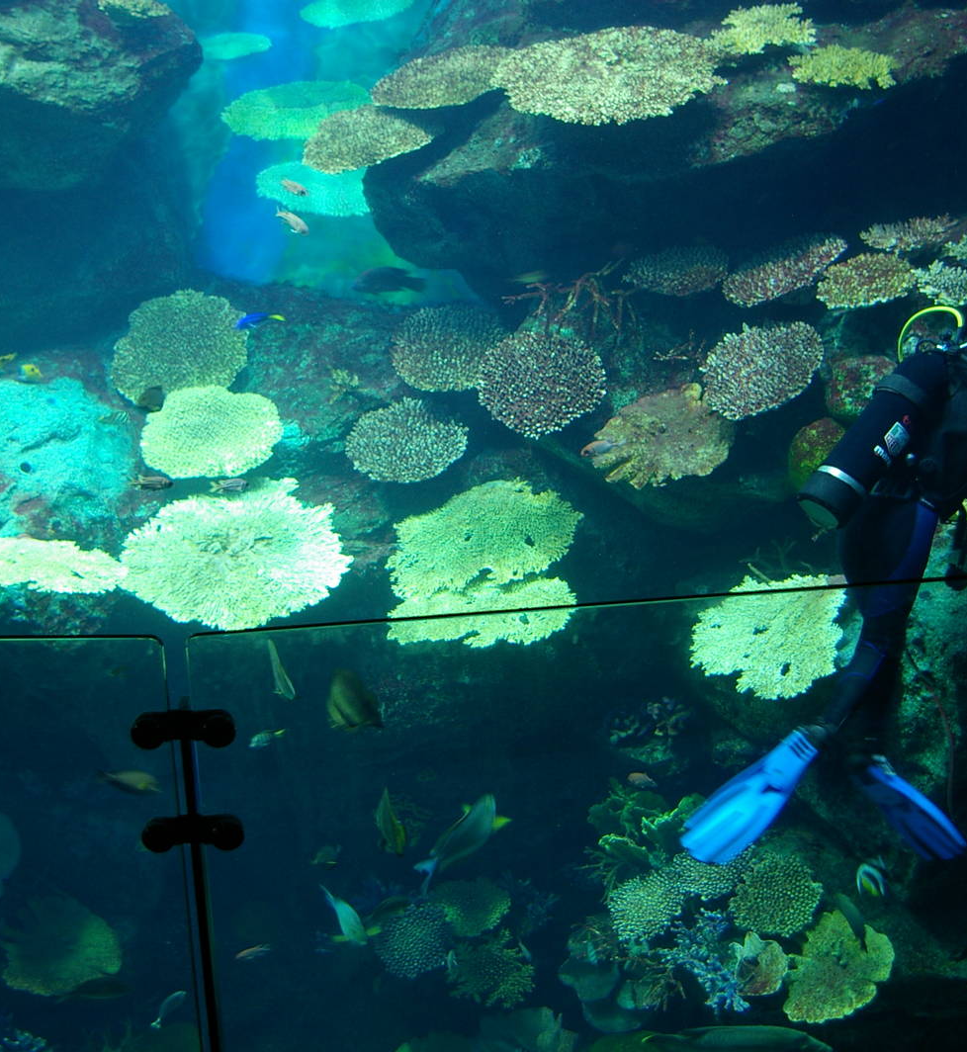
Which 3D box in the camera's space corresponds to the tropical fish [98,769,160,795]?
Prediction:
[{"bbox_3d":[-1.216,0.881,5.900,0.210,0.085,0.050,13,23,1],"label":"tropical fish"}]

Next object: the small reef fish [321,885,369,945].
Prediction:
[{"bbox_3d":[-0.524,1.450,6.400,0.095,0.120,0.300,-14,34,-28],"label":"small reef fish"}]

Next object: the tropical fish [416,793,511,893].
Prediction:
[{"bbox_3d":[-0.070,1.164,6.300,0.120,0.160,0.430,13,41,32],"label":"tropical fish"}]

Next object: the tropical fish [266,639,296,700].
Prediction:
[{"bbox_3d":[-0.708,0.502,6.000,0.060,0.100,0.220,-9,64,-18],"label":"tropical fish"}]

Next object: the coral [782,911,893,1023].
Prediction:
[{"bbox_3d":[1.409,1.747,6.800,0.410,0.330,0.280,-3,22,-5],"label":"coral"}]

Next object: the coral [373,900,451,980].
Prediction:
[{"bbox_3d":[-0.287,1.644,6.800,0.310,0.150,0.290,-1,57,0],"label":"coral"}]

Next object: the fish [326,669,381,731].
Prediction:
[{"bbox_3d":[-0.457,0.611,6.000,0.080,0.160,0.210,-18,68,-35],"label":"fish"}]

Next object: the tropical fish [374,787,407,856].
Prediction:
[{"bbox_3d":[-0.346,1.104,6.400,0.085,0.130,0.300,-6,33,-11],"label":"tropical fish"}]

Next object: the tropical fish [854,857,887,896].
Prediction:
[{"bbox_3d":[1.403,1.271,6.200,0.050,0.120,0.140,-14,31,-29],"label":"tropical fish"}]

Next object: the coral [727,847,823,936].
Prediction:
[{"bbox_3d":[1.105,1.389,6.500,0.340,0.170,0.310,-1,52,0],"label":"coral"}]

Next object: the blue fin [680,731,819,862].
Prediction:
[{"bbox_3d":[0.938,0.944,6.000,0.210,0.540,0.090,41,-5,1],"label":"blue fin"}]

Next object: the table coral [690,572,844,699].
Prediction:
[{"bbox_3d":[1.098,0.424,6.600,0.550,0.170,0.480,-1,51,0],"label":"table coral"}]

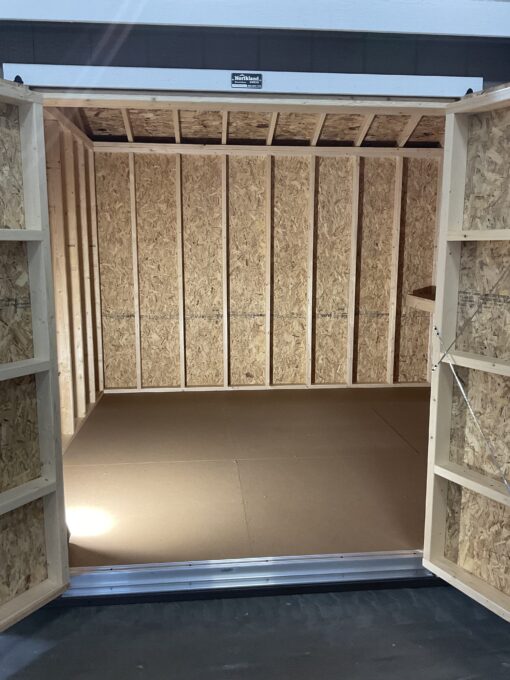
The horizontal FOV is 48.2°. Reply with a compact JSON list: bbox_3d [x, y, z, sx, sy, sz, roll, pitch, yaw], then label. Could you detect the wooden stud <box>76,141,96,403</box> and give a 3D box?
[{"bbox_3d":[-1.419,-0.523,4.752,0.089,2.154,0.038,-1,9,-5],"label":"wooden stud"}]

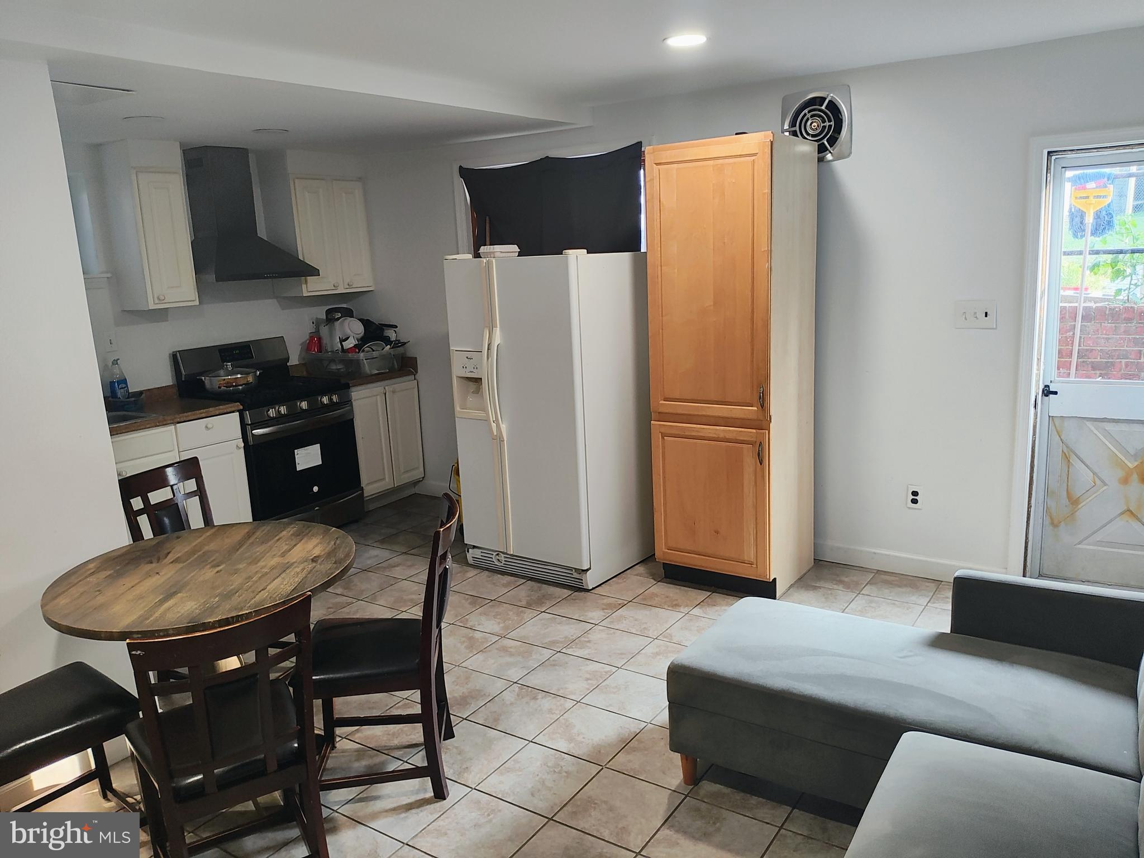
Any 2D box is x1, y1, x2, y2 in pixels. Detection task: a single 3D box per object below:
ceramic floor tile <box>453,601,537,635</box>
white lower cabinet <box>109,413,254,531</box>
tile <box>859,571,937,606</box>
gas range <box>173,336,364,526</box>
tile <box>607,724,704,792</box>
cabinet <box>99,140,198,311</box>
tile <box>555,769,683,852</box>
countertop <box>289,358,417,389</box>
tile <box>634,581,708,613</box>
[{"bbox_3d":[-0.355,0.912,3.955,0.302,0.012,0.302,5,14,33],"label":"ceramic floor tile"},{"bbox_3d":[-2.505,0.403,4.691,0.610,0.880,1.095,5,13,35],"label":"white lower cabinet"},{"bbox_3d":[1.610,0.789,4.049,0.303,0.010,0.303,5,13,35],"label":"tile"},{"bbox_3d":[-1.921,0.070,5.363,0.735,1.220,0.760,5,13,35],"label":"gas range"},{"bbox_3d":[0.318,1.101,2.764,0.303,0.010,0.303,5,13,33],"label":"tile"},{"bbox_3d":[-2.434,-1.159,4.757,0.317,0.915,0.305,5,13,34],"label":"cabinet"},{"bbox_3d":[0.150,1.180,2.566,0.302,0.012,0.302,5,14,33],"label":"tile"},{"bbox_3d":[-1.562,-0.400,5.811,0.677,0.142,0.668,5,14,33],"label":"countertop"},{"bbox_3d":[0.501,0.841,4.109,0.302,0.012,0.302,5,14,33],"label":"tile"}]

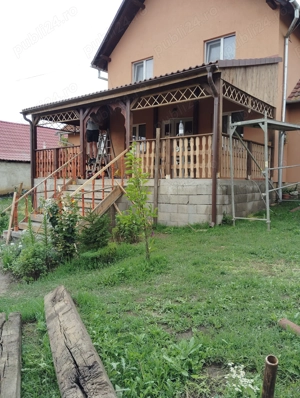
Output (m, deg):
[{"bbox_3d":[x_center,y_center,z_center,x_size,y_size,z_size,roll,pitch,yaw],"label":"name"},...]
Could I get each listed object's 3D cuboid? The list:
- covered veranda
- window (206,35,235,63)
[{"bbox_3d":[-0.466,-1.796,10.143,7.600,4.400,3.500,3,4,40],"label":"covered veranda"},{"bbox_3d":[2.227,-4.556,10.124,1.020,0.960,0.120,3,4,40],"label":"window"}]

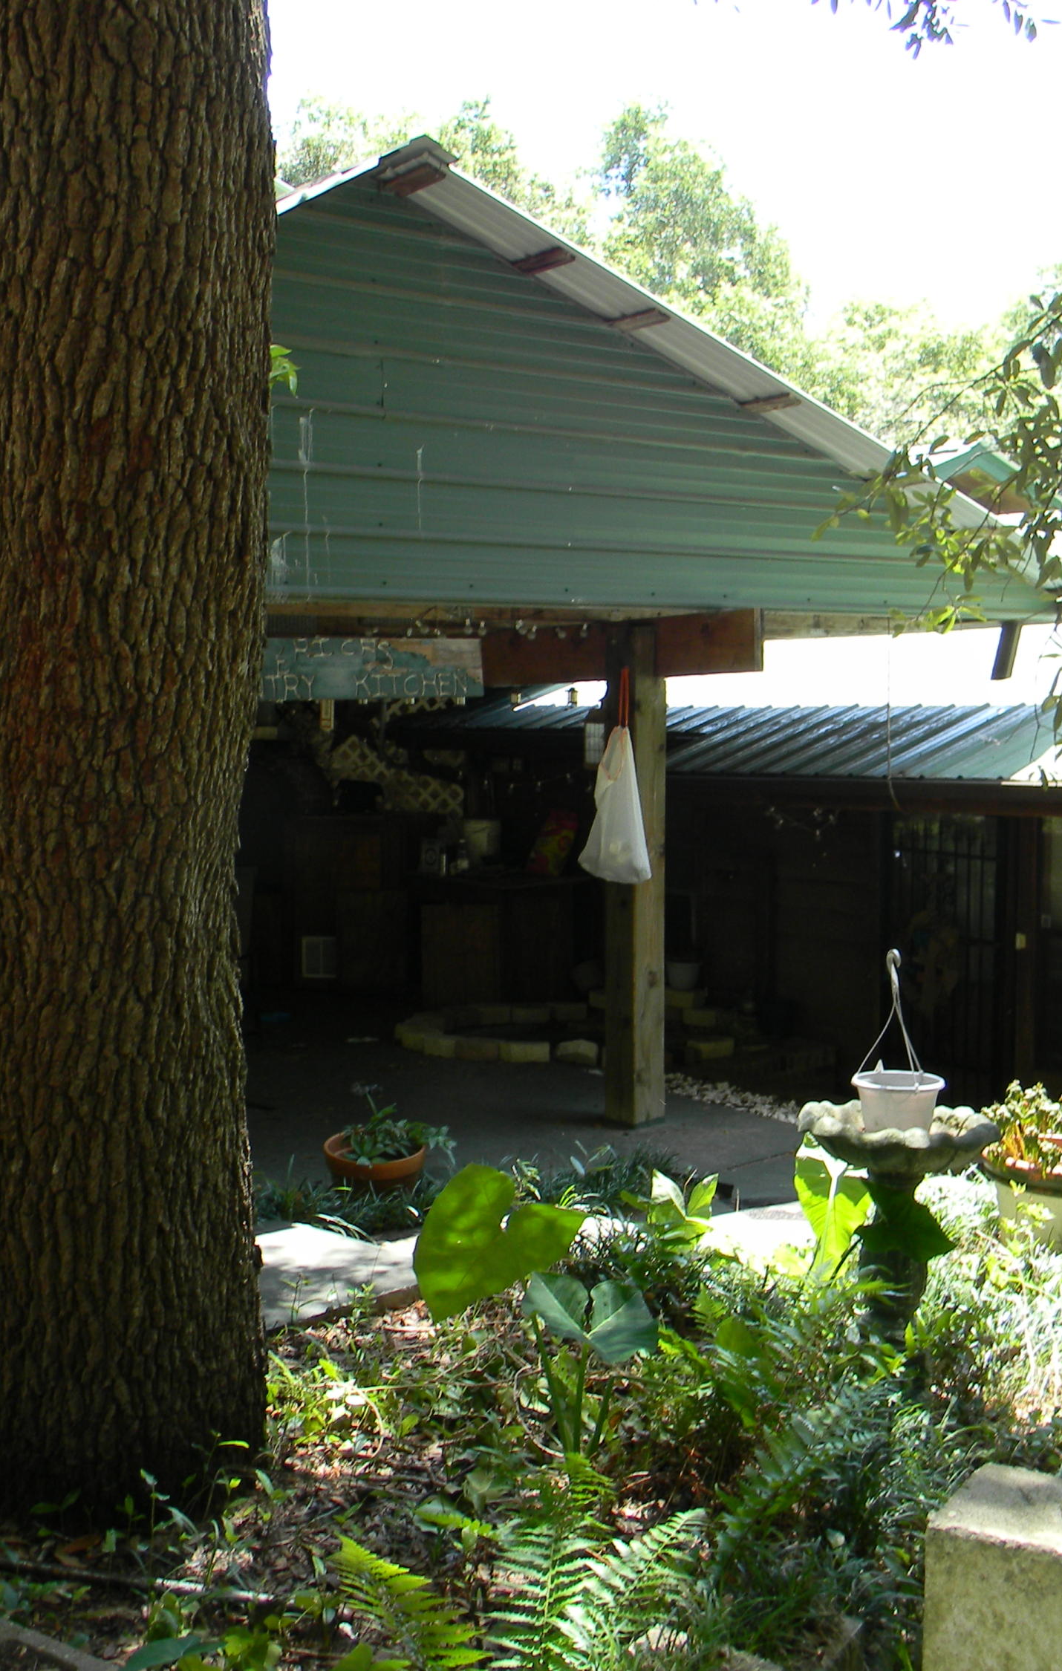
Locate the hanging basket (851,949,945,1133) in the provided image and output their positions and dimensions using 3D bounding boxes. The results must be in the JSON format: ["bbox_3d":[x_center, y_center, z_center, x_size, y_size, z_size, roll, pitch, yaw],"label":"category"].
[{"bbox_3d":[1.017,0.582,5.000,0.260,0.530,0.260,-1,5,0],"label":"hanging basket"}]

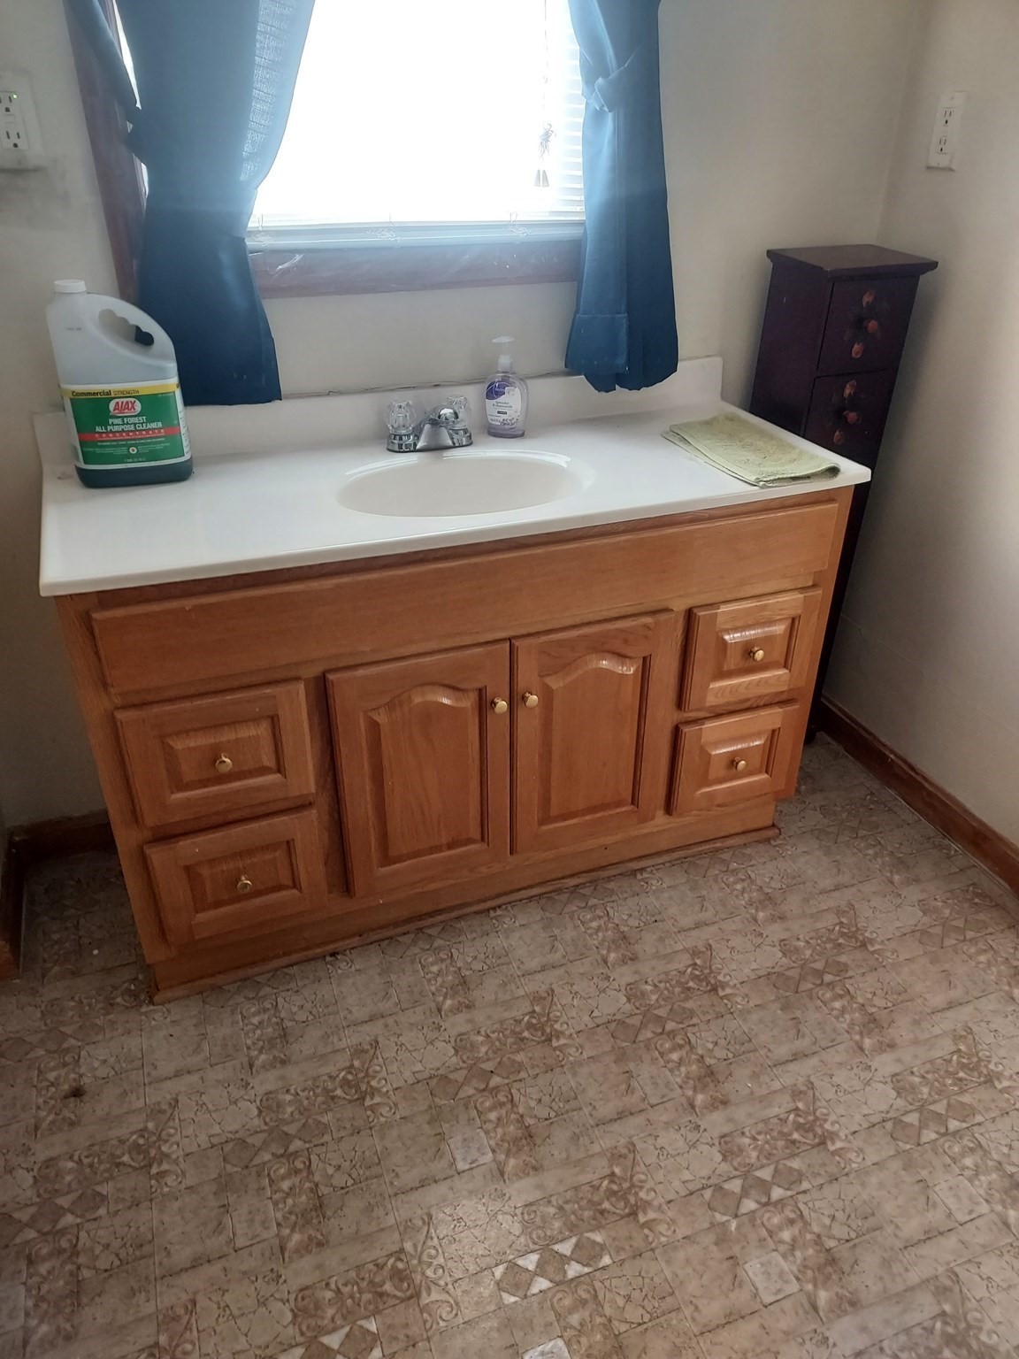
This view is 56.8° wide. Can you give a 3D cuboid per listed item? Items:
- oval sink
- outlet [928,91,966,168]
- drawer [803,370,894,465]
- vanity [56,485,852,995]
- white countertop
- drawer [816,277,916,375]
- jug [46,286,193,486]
[{"bbox_3d":[-0.070,-0.252,1.488,0.395,0.130,0.243,-11,33,-19],"label":"oval sink"},{"bbox_3d":[0.757,-0.947,1.627,0.008,0.115,0.070,-11,33,-19],"label":"outlet"},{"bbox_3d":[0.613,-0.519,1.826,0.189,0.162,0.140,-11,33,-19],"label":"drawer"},{"bbox_3d":[-0.085,-0.004,1.708,1.208,0.738,0.483,-11,33,-19],"label":"vanity"},{"bbox_3d":[-0.074,-0.369,1.503,1.245,0.103,0.481,-11,33,-19],"label":"white countertop"},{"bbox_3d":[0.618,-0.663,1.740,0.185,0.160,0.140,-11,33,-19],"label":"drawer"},{"bbox_3d":[-0.570,-0.438,1.384,0.167,0.283,0.114,-11,33,-19],"label":"jug"}]

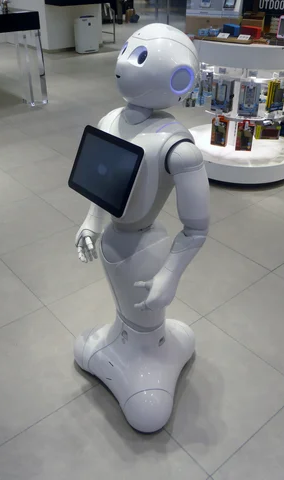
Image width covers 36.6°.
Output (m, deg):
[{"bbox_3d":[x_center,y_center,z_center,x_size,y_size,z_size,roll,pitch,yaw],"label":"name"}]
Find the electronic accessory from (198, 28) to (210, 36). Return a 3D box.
[{"bbox_3d":[0.384,-1.289,2.669,0.050,0.044,0.042,19,38,26],"label":"electronic accessory"}]

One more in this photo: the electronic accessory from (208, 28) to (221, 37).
[{"bbox_3d":[0.447,-1.278,2.652,0.050,0.044,0.042,26,41,34],"label":"electronic accessory"}]

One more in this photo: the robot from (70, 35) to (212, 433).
[{"bbox_3d":[0.025,0.003,1.317,0.440,1.210,0.490,-24,40,-32],"label":"robot"}]

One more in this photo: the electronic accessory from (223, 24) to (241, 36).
[{"bbox_3d":[0.564,-1.303,2.681,0.050,0.054,0.110,-18,37,-26],"label":"electronic accessory"}]

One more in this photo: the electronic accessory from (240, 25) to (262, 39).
[{"bbox_3d":[0.671,-1.257,2.610,0.050,0.056,0.115,-21,39,-29],"label":"electronic accessory"}]

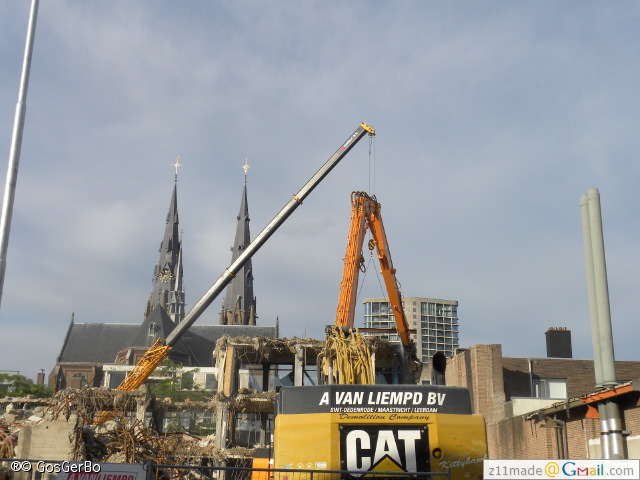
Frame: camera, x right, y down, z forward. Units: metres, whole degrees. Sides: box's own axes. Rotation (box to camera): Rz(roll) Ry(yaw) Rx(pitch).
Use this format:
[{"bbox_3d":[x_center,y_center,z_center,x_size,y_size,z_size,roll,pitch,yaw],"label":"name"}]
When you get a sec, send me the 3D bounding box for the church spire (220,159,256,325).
[{"bbox_3d":[-15.000,0.590,165.430,7.000,36.000,7.000,1,-18,0],"label":"church spire"}]

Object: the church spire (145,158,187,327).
[{"bbox_3d":[-28.380,0.690,163.350,7.600,36.000,7.600,1,-18,0],"label":"church spire"}]

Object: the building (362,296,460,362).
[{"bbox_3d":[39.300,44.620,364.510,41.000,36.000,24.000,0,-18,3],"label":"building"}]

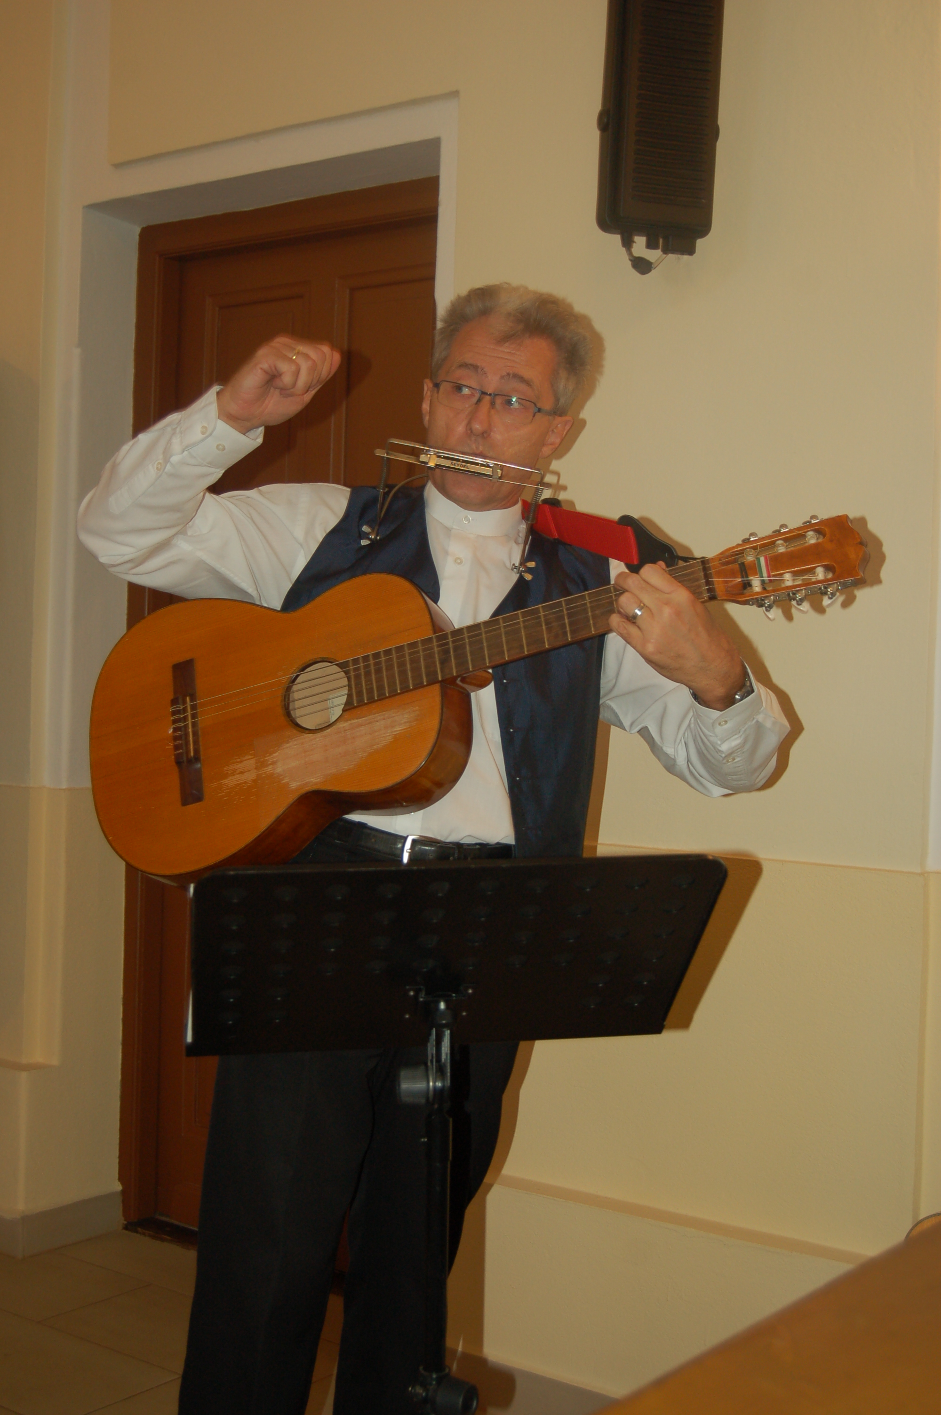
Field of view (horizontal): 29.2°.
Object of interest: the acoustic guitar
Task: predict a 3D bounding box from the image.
[{"bbox_3d":[-0.008,-0.043,2.156,0.980,0.370,0.112,-16,-28,16],"label":"acoustic guitar"}]

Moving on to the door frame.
[{"bbox_3d":[-0.324,0.063,3.744,0.985,2.211,0.100,2,1,36],"label":"door frame"}]

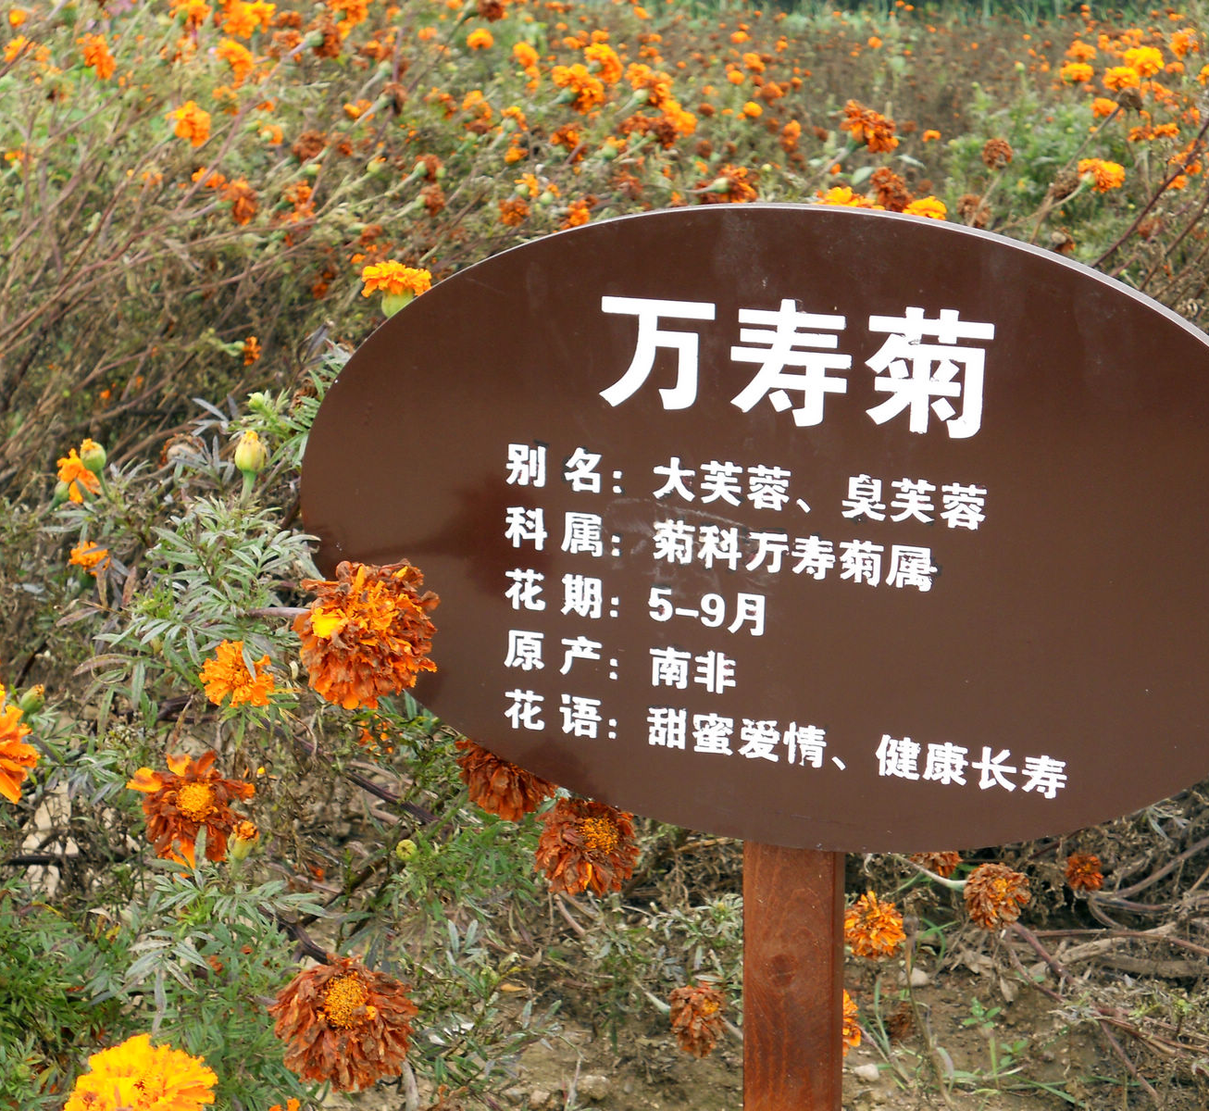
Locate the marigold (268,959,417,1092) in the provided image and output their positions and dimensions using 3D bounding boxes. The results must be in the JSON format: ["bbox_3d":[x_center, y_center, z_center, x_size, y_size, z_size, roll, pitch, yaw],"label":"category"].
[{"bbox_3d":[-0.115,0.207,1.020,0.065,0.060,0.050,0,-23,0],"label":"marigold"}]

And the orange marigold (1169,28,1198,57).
[{"bbox_3d":[1.078,-0.954,4.300,0.053,0.050,0.051,4,15,13],"label":"orange marigold"}]

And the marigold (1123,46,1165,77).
[{"bbox_3d":[0.782,-0.716,3.350,0.058,0.047,0.057,3,15,12],"label":"marigold"}]

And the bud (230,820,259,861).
[{"bbox_3d":[-0.182,0.144,1.170,0.015,0.020,0.015,10,15,-7],"label":"bud"}]

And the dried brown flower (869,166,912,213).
[{"bbox_3d":[0.297,-0.378,2.400,0.044,0.047,0.042,7,-28,24],"label":"dried brown flower"}]

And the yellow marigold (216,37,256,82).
[{"bbox_3d":[-0.478,-0.644,3.000,0.055,0.053,0.053,-2,15,-9],"label":"yellow marigold"}]

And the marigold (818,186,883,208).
[{"bbox_3d":[0.225,-0.316,2.100,0.060,0.045,0.058,2,15,6],"label":"marigold"}]

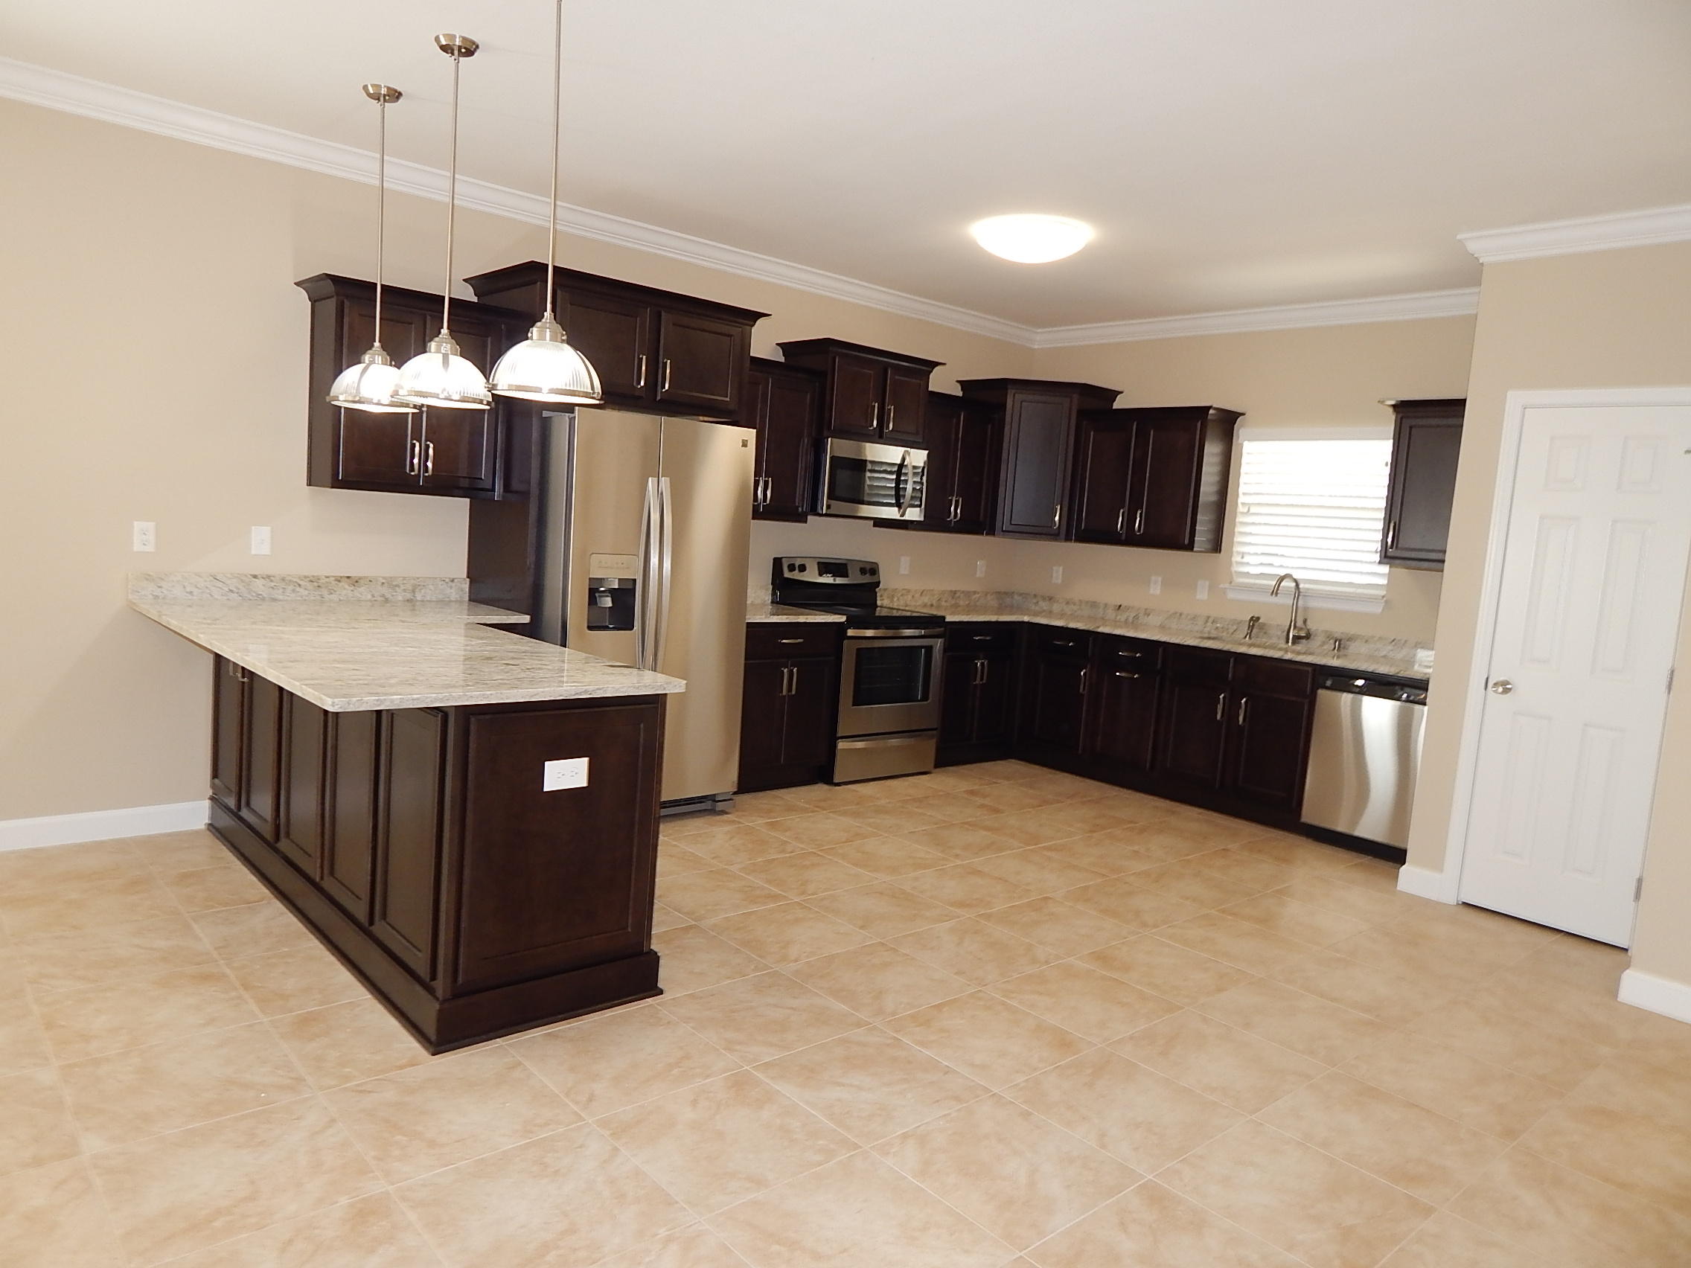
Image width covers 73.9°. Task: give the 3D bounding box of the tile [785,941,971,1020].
[{"bbox_3d":[0.104,1.083,3.507,0.450,0.010,0.450,-1,8,-42],"label":"tile"}]

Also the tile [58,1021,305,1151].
[{"bbox_3d":[-1.548,1.051,2.638,0.450,0.010,0.450,-1,8,-42],"label":"tile"}]

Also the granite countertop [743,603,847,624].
[{"bbox_3d":[-0.468,-0.108,5.754,0.762,0.034,0.623,-1,8,-42],"label":"granite countertop"}]

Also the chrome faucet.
[{"bbox_3d":[2.382,-0.123,6.002,0.272,0.392,0.136,-1,8,-42],"label":"chrome faucet"}]

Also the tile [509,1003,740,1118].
[{"bbox_3d":[-0.565,1.084,2.878,0.443,0.010,0.443,-1,8,-42],"label":"tile"}]

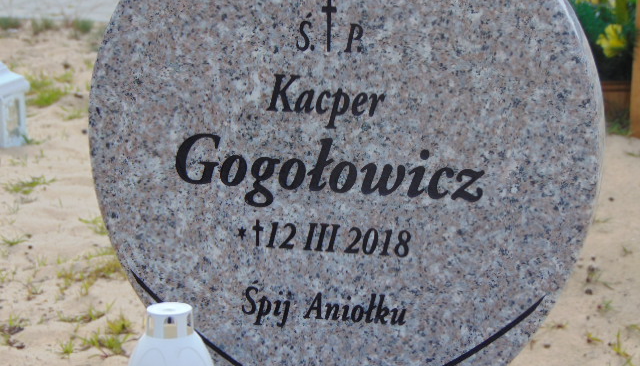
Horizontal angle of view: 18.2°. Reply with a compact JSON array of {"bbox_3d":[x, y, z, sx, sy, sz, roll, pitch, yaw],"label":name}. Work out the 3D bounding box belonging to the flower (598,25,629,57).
[{"bbox_3d":[0.498,-0.243,3.400,0.055,0.057,0.042,-2,16,-6],"label":"flower"}]

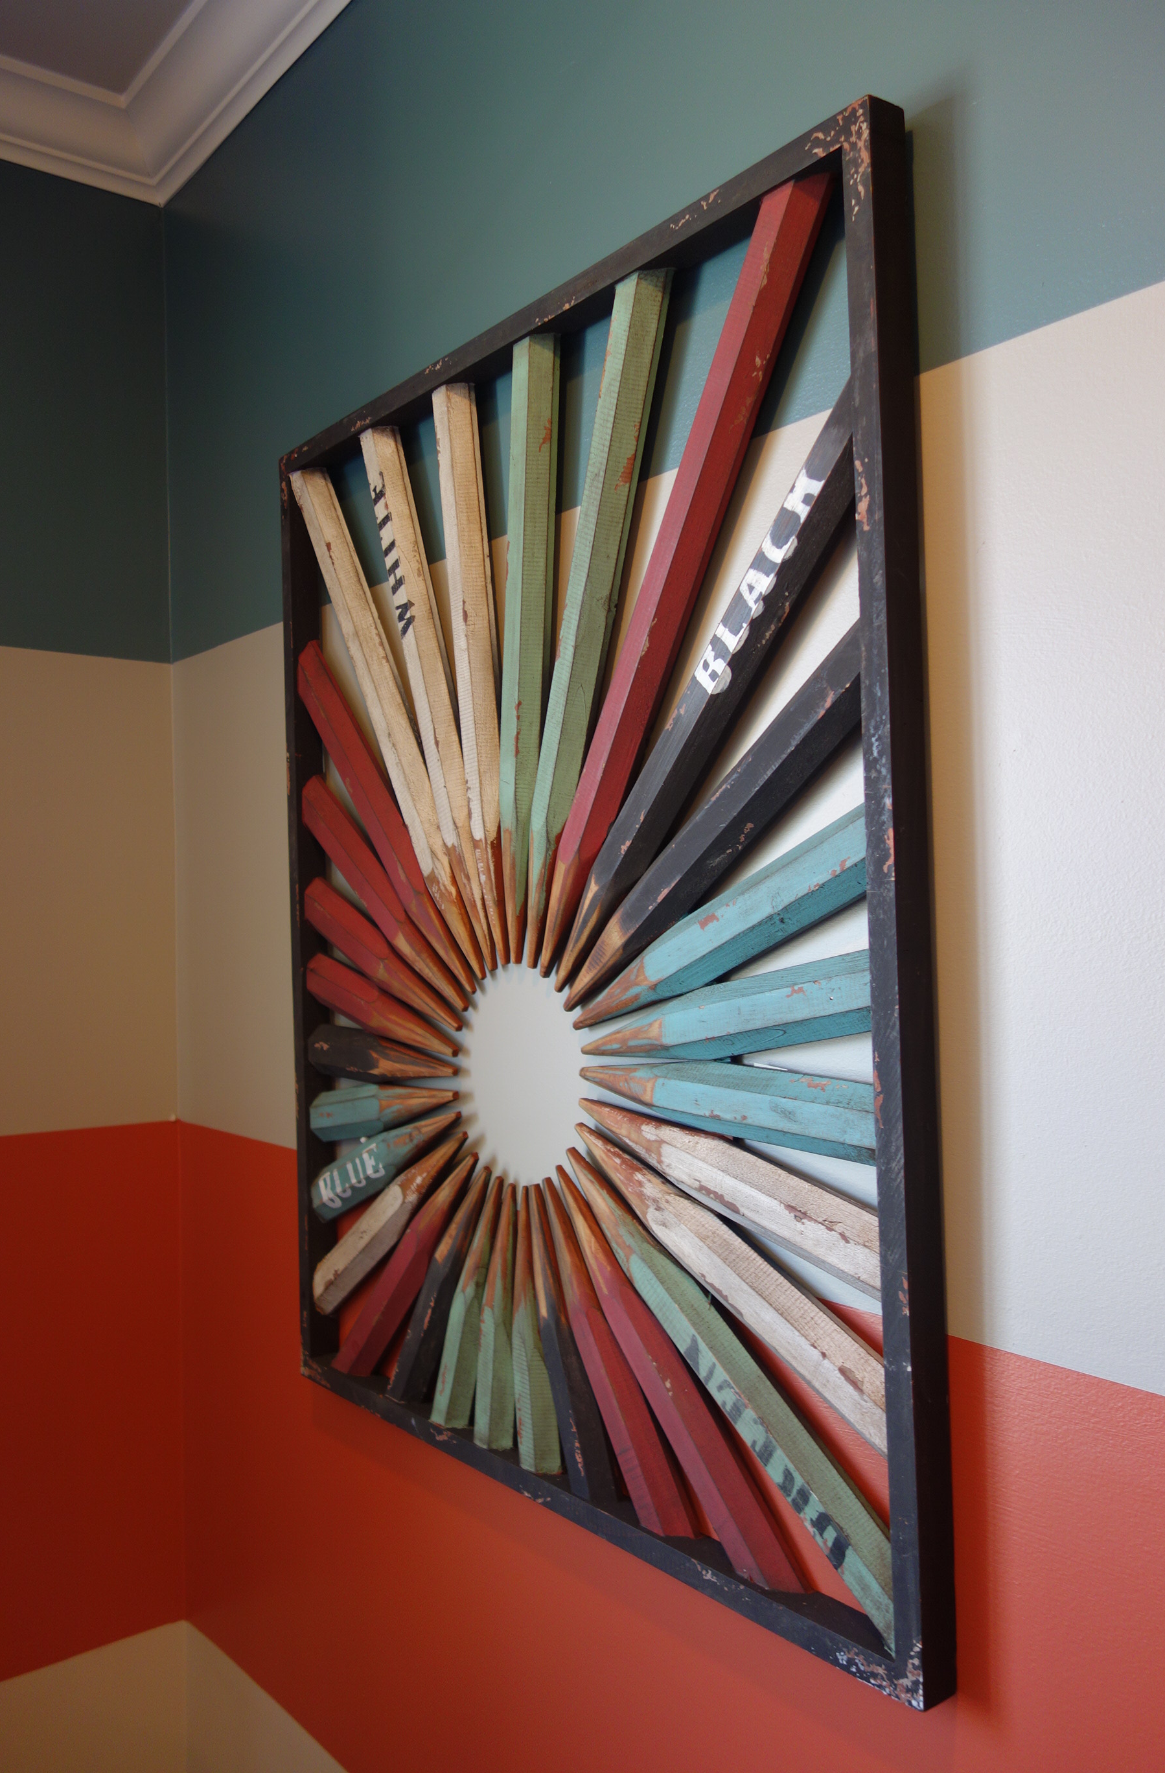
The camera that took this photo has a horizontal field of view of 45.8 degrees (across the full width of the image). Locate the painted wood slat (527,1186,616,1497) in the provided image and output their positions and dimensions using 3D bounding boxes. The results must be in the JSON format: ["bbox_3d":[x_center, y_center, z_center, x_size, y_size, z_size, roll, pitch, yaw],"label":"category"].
[{"bbox_3d":[-0.012,0.365,1.117,0.035,0.245,0.053,-1,-20,-38],"label":"painted wood slat"}]

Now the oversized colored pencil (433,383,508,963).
[{"bbox_3d":[-0.090,-0.187,1.205,0.035,0.512,0.053,-1,-7,-38],"label":"oversized colored pencil"}]

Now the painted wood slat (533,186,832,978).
[{"bbox_3d":[0.056,-0.193,1.018,0.035,0.608,0.053,-1,29,-38],"label":"painted wood slat"}]

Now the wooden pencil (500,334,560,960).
[{"bbox_3d":[-0.044,-0.190,1.146,0.035,0.512,0.053,-1,6,-38],"label":"wooden pencil"}]

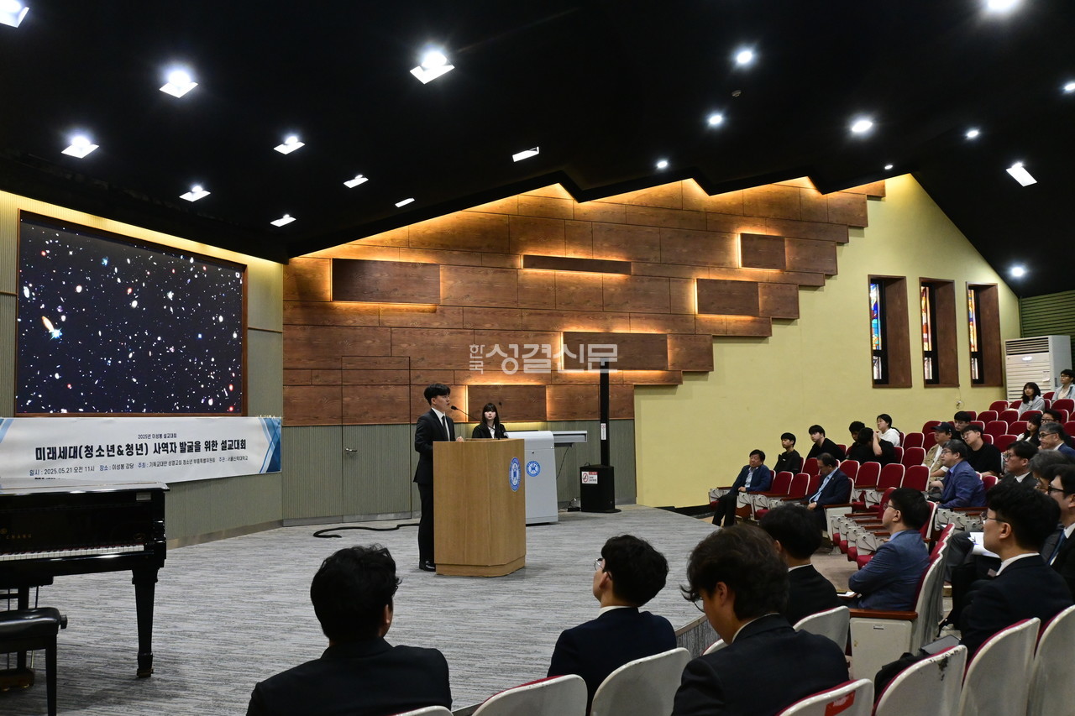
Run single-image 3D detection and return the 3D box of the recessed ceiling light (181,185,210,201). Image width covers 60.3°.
[{"bbox_3d":[-4.238,-2.038,11.444,0.250,0.080,0.250,-25,-11,16],"label":"recessed ceiling light"}]

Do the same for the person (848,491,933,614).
[{"bbox_3d":[2.035,1.457,5.684,0.780,1.312,0.520,-3,-4,25],"label":"person"}]

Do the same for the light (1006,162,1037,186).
[{"bbox_3d":[7.634,-2.892,14.517,0.380,0.100,0.380,42,-1,4],"label":"light"}]

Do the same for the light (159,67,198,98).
[{"bbox_3d":[-3.294,-2.521,8.465,0.245,0.100,0.245,-27,-11,16],"label":"light"}]

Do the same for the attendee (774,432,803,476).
[{"bbox_3d":[3.692,1.767,14.006,0.820,1.260,0.500,0,-4,-14],"label":"attendee"}]

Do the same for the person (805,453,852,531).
[{"bbox_3d":[3.228,1.687,10.455,0.700,1.140,0.530,0,-4,-14],"label":"person"}]

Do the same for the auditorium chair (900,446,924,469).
[{"bbox_3d":[5.133,1.747,12.976,0.580,0.945,0.550,0,-4,-10],"label":"auditorium chair"}]

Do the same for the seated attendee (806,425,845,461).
[{"bbox_3d":[4.386,1.662,14.407,0.850,1.230,0.520,0,-4,-14],"label":"seated attendee"}]

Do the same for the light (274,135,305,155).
[{"bbox_3d":[-2.830,-2.427,10.539,0.240,0.080,0.240,-29,-12,16],"label":"light"}]

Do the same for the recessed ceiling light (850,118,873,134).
[{"bbox_3d":[4.670,-3.392,13.354,0.350,0.100,0.350,-15,-4,1],"label":"recessed ceiling light"}]

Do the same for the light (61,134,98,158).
[{"bbox_3d":[-4.423,-2.038,8.946,0.240,0.080,0.240,-29,-12,16],"label":"light"}]

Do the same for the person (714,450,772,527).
[{"bbox_3d":[2.922,1.896,12.908,0.820,1.210,0.540,0,-4,-18],"label":"person"}]

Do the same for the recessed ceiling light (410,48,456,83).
[{"bbox_3d":[-1.126,-3.087,9.765,0.375,0.100,0.375,-25,-10,13],"label":"recessed ceiling light"}]

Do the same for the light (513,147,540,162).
[{"bbox_3d":[-0.174,-2.862,12.824,0.370,0.100,0.370,-20,-4,1],"label":"light"}]

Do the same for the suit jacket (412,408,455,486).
[{"bbox_3d":[-0.963,0.829,8.660,0.340,0.730,0.480,-3,-4,20],"label":"suit jacket"}]

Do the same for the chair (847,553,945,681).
[{"bbox_3d":[2.174,1.633,5.608,0.640,0.945,0.560,-3,-4,25],"label":"chair"}]

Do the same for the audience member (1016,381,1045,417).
[{"bbox_3d":[7.842,1.009,15.031,0.780,1.260,0.470,0,-4,-17],"label":"audience member"}]

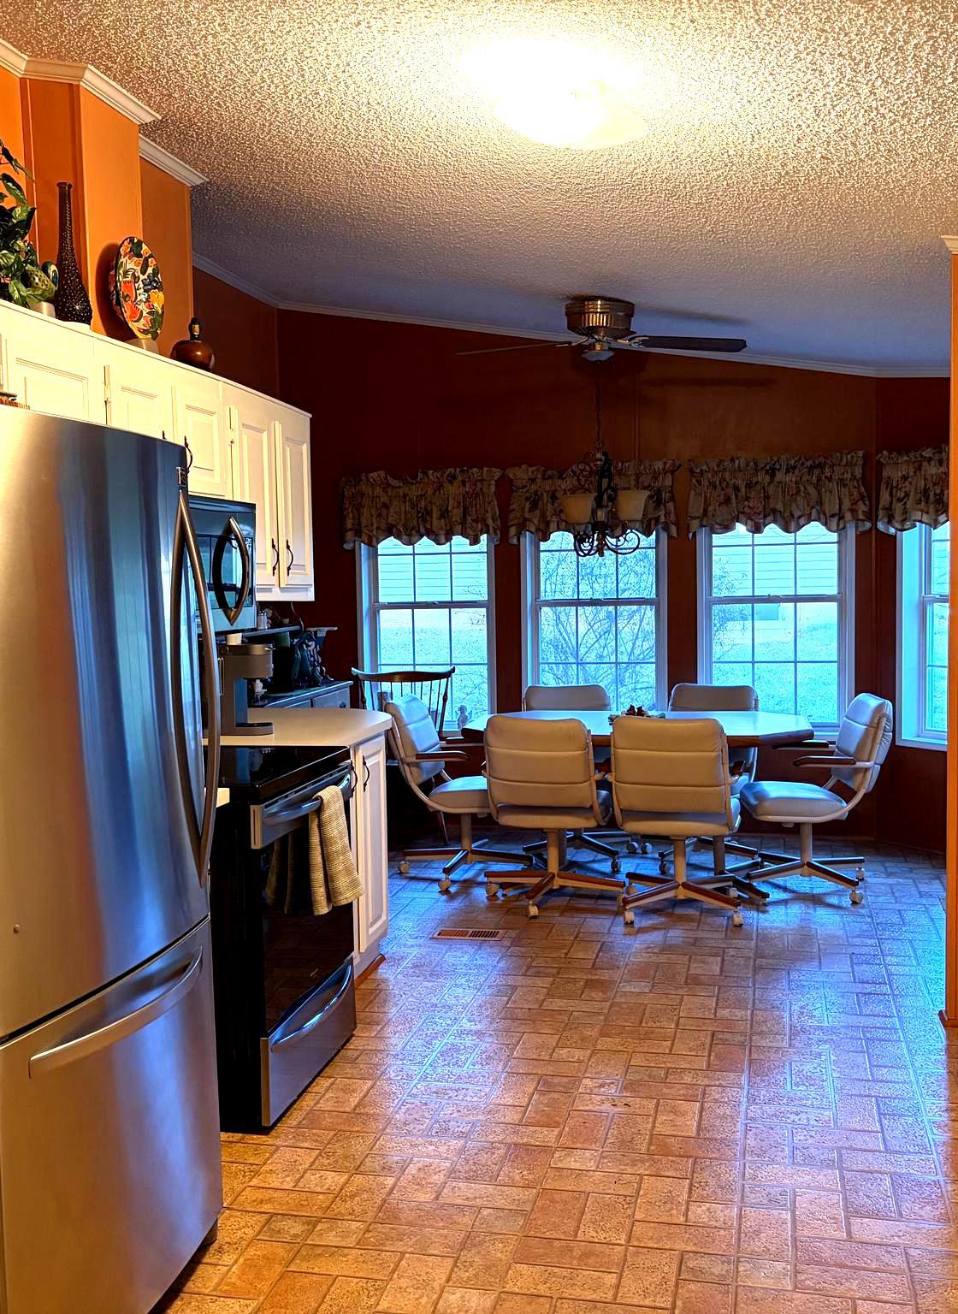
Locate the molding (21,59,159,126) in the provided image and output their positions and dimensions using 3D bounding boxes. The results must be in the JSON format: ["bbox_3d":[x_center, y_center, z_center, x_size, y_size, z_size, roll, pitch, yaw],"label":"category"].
[{"bbox_3d":[-1.113,-1.602,3.780,0.220,0.085,0.460,0,4,13],"label":"molding"}]

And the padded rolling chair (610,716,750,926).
[{"bbox_3d":[0.849,0.649,5.556,0.570,0.872,0.640,0,4,21],"label":"padded rolling chair"}]

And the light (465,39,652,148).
[{"bbox_3d":[0.211,-1.330,3.225,0.410,0.110,0.410,0,4,13],"label":"light"}]

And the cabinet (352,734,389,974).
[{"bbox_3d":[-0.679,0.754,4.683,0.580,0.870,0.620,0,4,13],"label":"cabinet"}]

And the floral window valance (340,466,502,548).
[{"bbox_3d":[-0.333,-0.846,7.377,0.940,0.450,0.120,0,4,13],"label":"floral window valance"}]

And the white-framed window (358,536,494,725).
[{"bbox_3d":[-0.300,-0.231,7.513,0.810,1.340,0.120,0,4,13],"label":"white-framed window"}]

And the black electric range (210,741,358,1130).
[{"bbox_3d":[-0.787,0.772,3.846,0.690,0.930,0.770,0,4,13],"label":"black electric range"}]

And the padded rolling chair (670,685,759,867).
[{"bbox_3d":[1.145,0.598,6.581,0.600,0.870,0.650,0,4,13],"label":"padded rolling chair"}]

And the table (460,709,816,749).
[{"bbox_3d":[0.762,0.691,6.222,1.600,0.750,1.040,0,4,13],"label":"table"}]

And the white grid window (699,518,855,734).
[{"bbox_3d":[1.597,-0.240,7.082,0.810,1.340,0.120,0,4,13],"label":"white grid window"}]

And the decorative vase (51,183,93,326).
[{"bbox_3d":[-1.063,-1.038,3.422,0.110,0.375,0.110,0,4,13],"label":"decorative vase"}]

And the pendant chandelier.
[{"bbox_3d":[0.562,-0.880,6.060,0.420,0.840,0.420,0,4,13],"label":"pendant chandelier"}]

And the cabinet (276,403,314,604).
[{"bbox_3d":[-0.801,-0.536,4.678,0.340,0.690,0.340,0,4,13],"label":"cabinet"}]

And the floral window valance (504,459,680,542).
[{"bbox_3d":[0.612,-0.843,7.161,0.960,0.425,0.120,0,4,13],"label":"floral window valance"}]

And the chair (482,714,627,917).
[{"bbox_3d":[0.324,0.670,5.786,0.600,0.860,0.650,0,4,13],"label":"chair"}]

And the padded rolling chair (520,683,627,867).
[{"bbox_3d":[0.499,0.583,6.679,0.570,0.872,0.640,-1,4,6],"label":"padded rolling chair"}]

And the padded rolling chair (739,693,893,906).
[{"bbox_3d":[1.508,0.613,5.928,0.640,0.872,0.570,-1,4,3],"label":"padded rolling chair"}]

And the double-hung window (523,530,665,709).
[{"bbox_3d":[0.642,-0.260,7.287,0.790,1.320,0.130,0,4,13],"label":"double-hung window"}]

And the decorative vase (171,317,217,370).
[{"bbox_3d":[-0.877,-0.947,4.052,0.135,0.190,0.135,0,4,13],"label":"decorative vase"}]

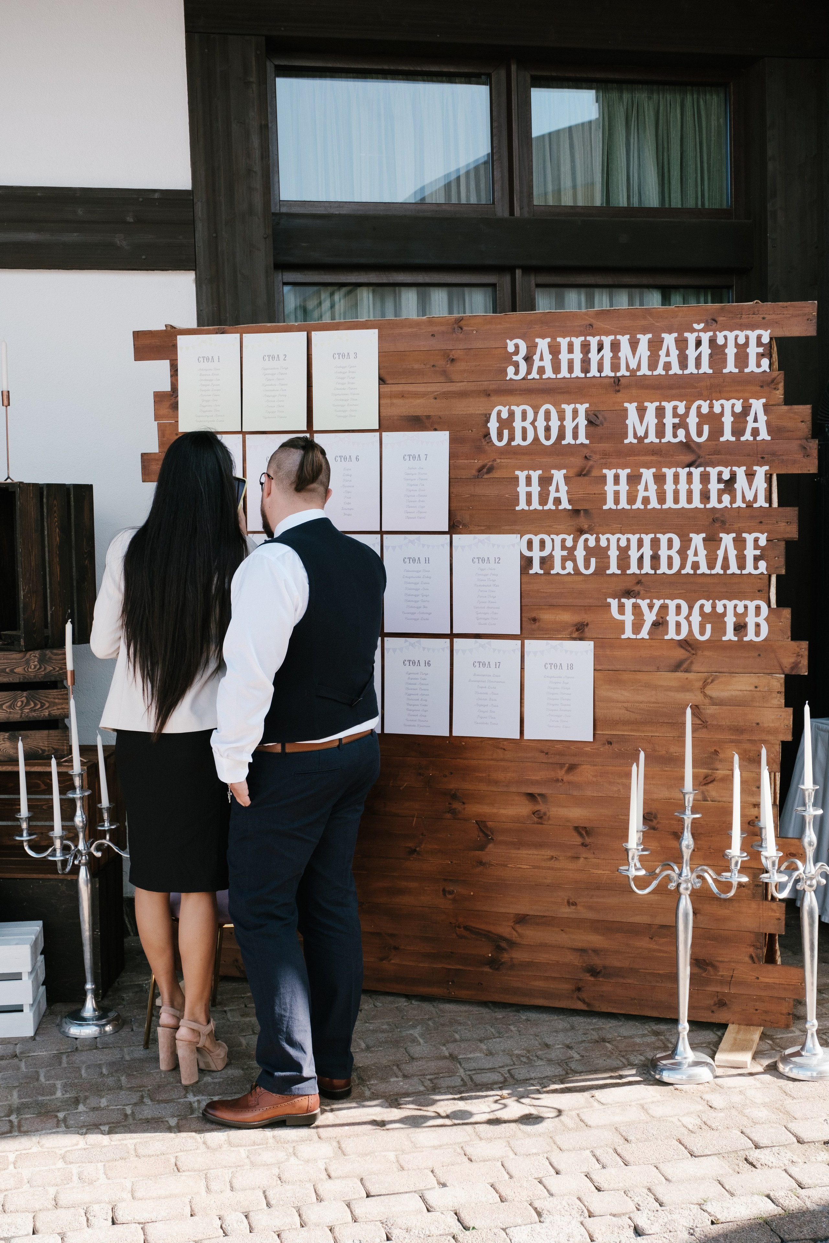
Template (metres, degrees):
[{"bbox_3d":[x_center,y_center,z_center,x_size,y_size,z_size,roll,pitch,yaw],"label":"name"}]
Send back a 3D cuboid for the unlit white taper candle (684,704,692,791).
[{"bbox_3d":[0.737,0.342,4.077,0.022,0.243,0.022,1,5,17],"label":"unlit white taper candle"}]

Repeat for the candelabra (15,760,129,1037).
[{"bbox_3d":[-0.994,0.839,4.582,0.350,0.785,0.350,-4,6,-20],"label":"candelabra"}]

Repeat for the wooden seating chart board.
[{"bbox_3d":[0.135,0.129,4.628,2.100,2.080,0.070,1,5,17],"label":"wooden seating chart board"}]

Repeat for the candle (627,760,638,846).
[{"bbox_3d":[0.581,0.489,4.024,0.022,0.233,0.022,2,6,16],"label":"candle"}]

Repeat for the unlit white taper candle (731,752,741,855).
[{"bbox_3d":[0.835,0.492,3.935,0.022,0.241,0.022,1,5,17],"label":"unlit white taper candle"}]

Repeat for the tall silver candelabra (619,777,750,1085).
[{"bbox_3d":[0.737,0.844,4.123,0.350,0.785,0.350,2,5,17],"label":"tall silver candelabra"}]

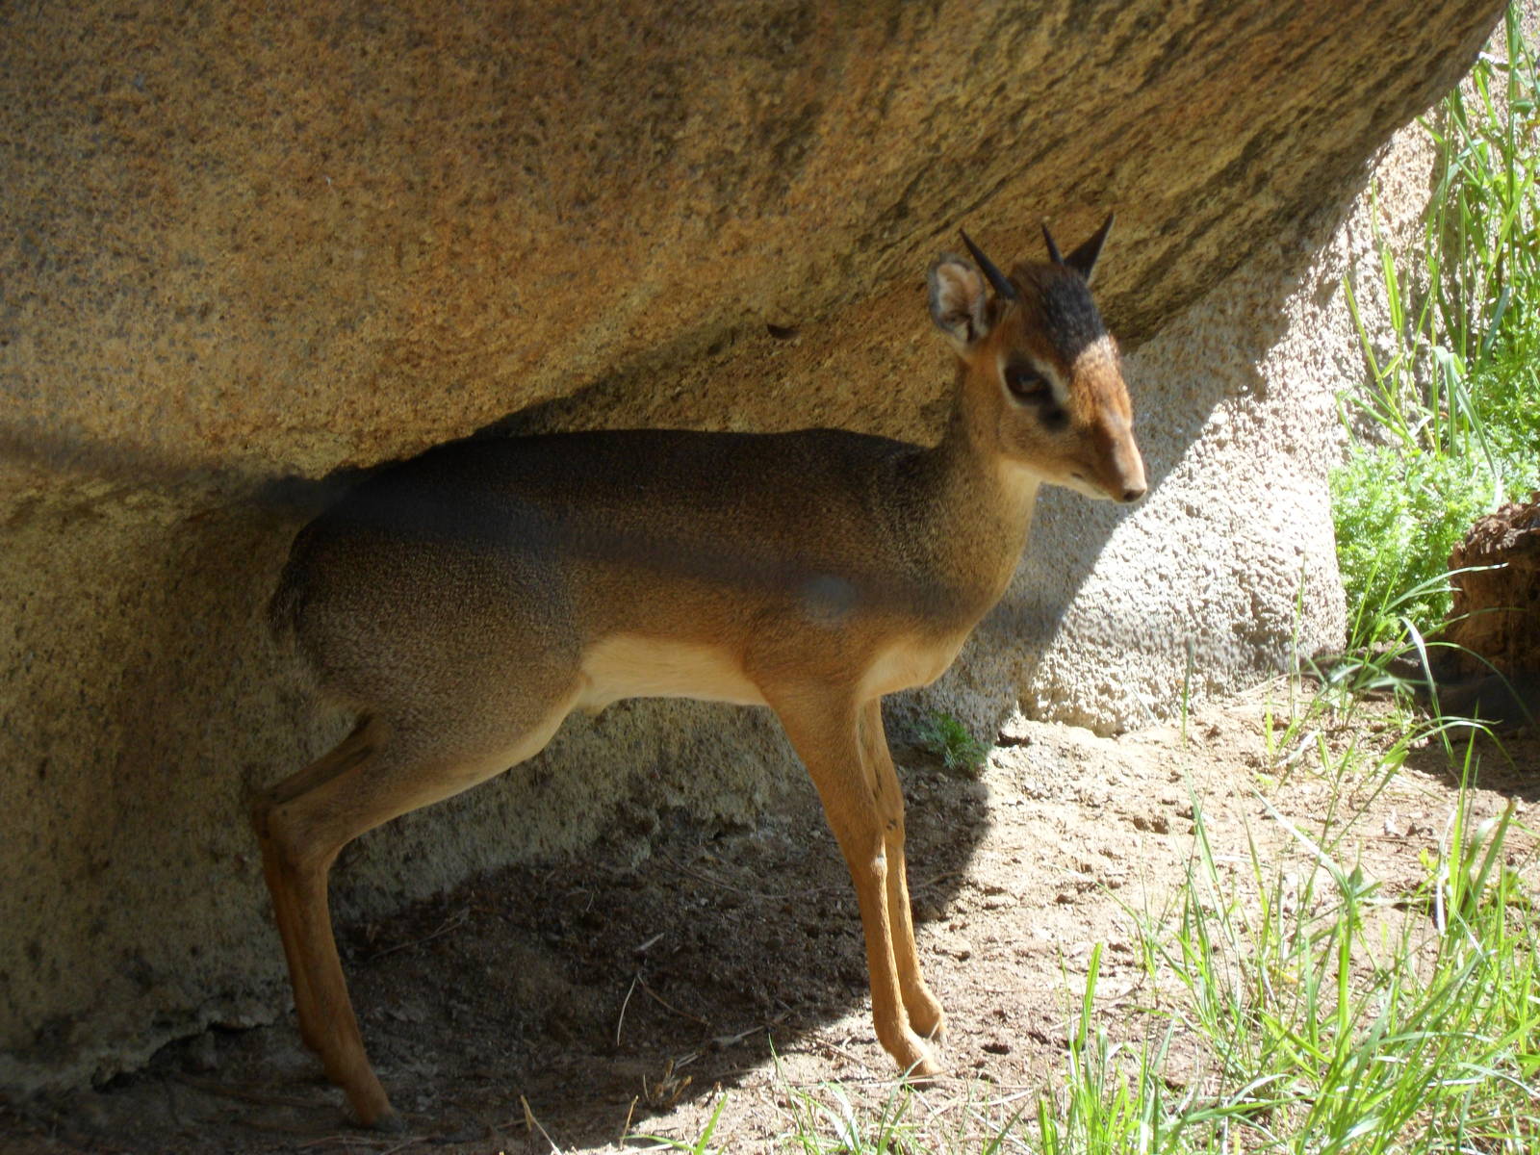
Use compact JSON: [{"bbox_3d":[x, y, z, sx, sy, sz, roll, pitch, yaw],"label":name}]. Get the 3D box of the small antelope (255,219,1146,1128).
[{"bbox_3d":[-0.041,0.057,7.100,0.525,0.515,0.165,-1,15,-5],"label":"small antelope"}]

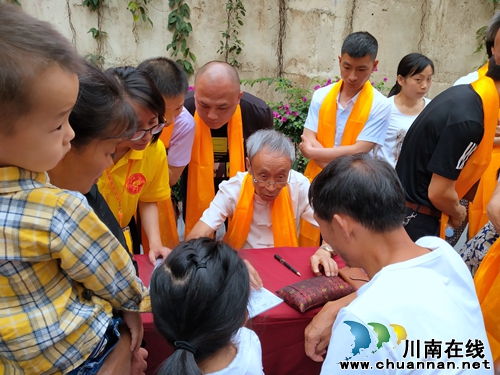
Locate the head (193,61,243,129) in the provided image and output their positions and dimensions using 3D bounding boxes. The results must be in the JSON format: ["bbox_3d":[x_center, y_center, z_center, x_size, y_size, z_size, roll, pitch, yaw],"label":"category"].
[{"bbox_3d":[-0.130,-0.371,1.730,0.190,0.255,0.225,5,38,16],"label":"head"}]

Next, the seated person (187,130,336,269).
[{"bbox_3d":[0.035,0.375,1.780,0.570,1.240,0.680,0,13,-6],"label":"seated person"}]

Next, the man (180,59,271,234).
[{"bbox_3d":[-0.110,0.200,2.000,0.560,1.500,0.500,3,13,6],"label":"man"}]

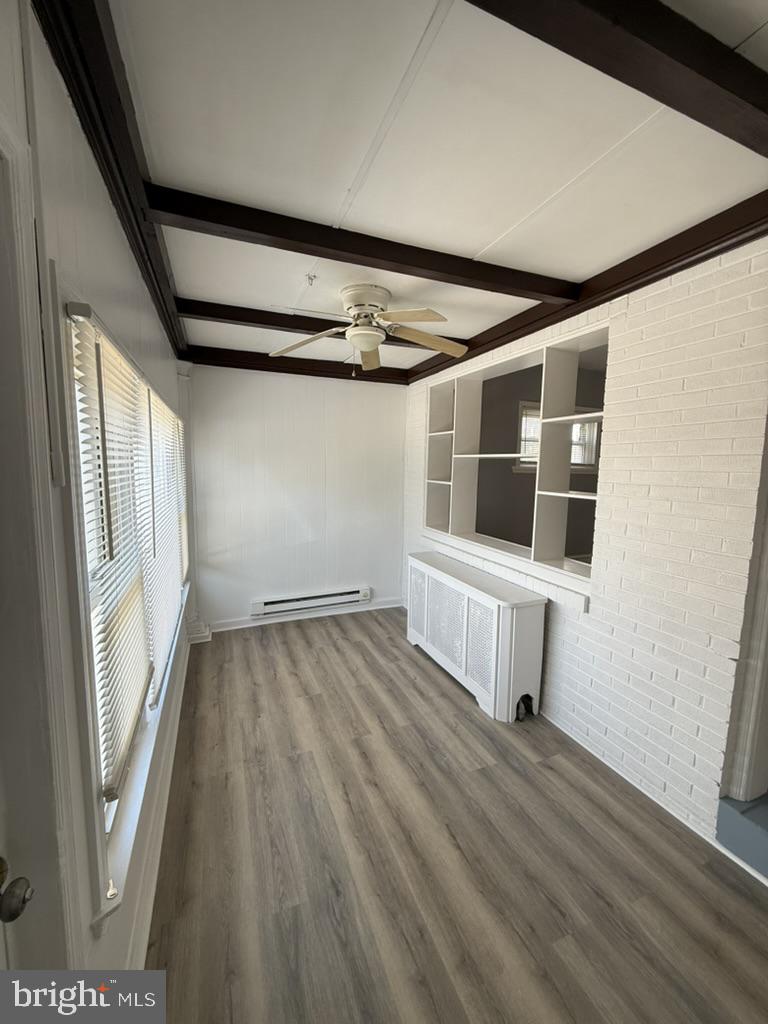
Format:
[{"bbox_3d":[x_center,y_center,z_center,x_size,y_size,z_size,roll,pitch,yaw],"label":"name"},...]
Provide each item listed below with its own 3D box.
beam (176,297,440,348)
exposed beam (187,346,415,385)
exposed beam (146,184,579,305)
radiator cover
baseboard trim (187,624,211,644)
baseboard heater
[{"bbox_3d":[-0.318,-1.262,2.887,2.007,0.092,0.089,-2,7,-22],"label":"beam"},{"bbox_3d":[-0.694,-1.347,3.835,2.017,0.151,0.062,-2,7,-22],"label":"exposed beam"},{"bbox_3d":[0.092,-1.138,1.861,2.002,0.092,0.089,-2,7,-22],"label":"exposed beam"},{"bbox_3d":[0.589,0.823,3.100,0.320,0.755,1.374,-2,7,-22],"label":"radiator cover"},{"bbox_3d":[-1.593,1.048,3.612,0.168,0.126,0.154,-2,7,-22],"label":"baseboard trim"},{"bbox_3d":[-0.692,0.892,4.088,1.177,0.157,0.074,-2,7,-22],"label":"baseboard heater"}]

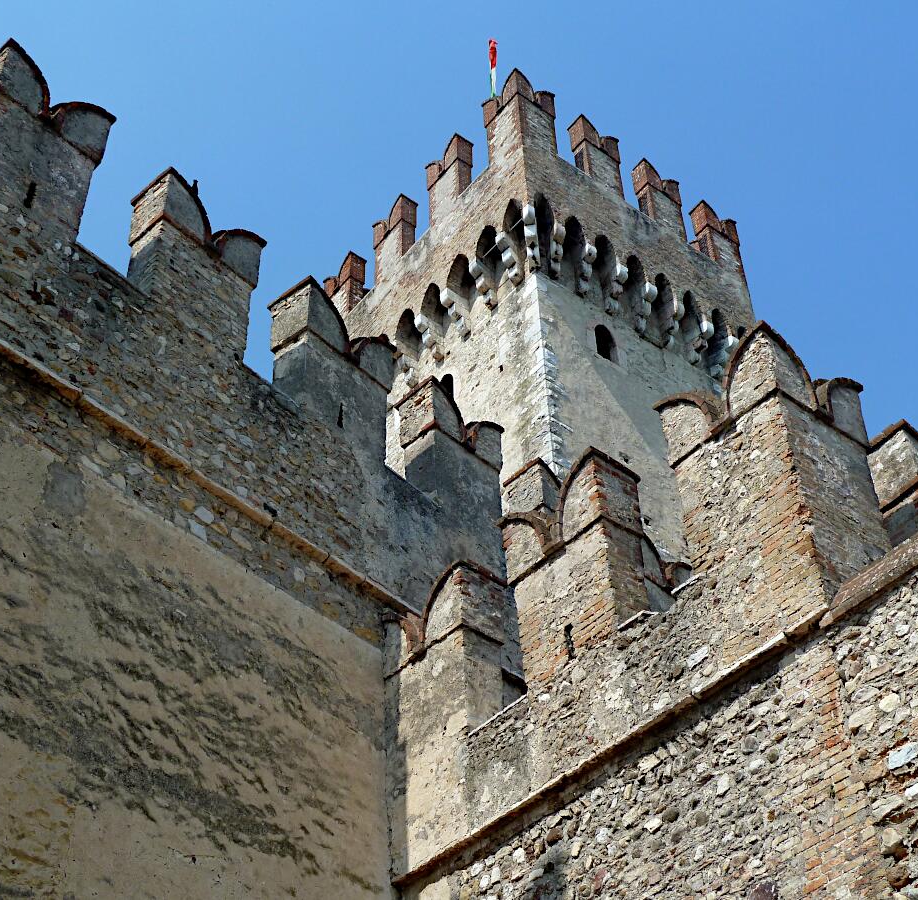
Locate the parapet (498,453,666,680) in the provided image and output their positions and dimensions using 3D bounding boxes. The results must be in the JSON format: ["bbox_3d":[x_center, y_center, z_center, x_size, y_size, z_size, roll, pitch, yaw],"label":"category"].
[{"bbox_3d":[1.367,1.468,15.927,0.756,2.519,1.673,28,-51,-28],"label":"parapet"}]

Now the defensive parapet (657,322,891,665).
[{"bbox_3d":[3.345,0.637,14.240,1.531,3.498,1.602,28,-51,-28],"label":"defensive parapet"}]

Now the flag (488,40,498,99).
[{"bbox_3d":[1.097,-12.381,45.000,0.300,1.350,1.500,-5,-43,3],"label":"flag"}]

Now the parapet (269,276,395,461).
[{"bbox_3d":[-1.889,-0.967,20.461,0.837,2.715,1.780,-32,-51,28],"label":"parapet"}]

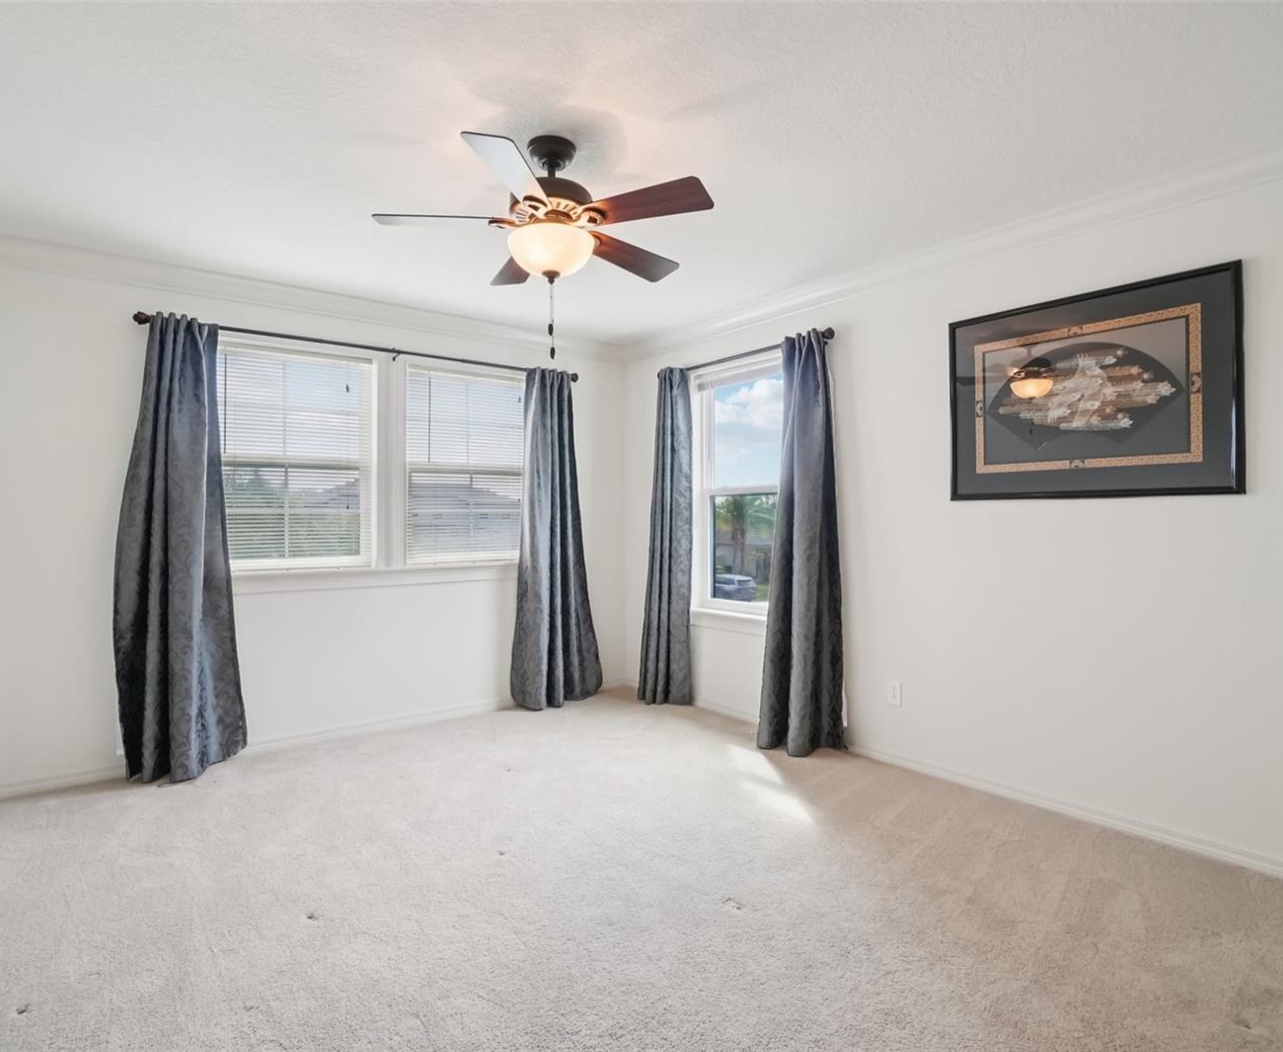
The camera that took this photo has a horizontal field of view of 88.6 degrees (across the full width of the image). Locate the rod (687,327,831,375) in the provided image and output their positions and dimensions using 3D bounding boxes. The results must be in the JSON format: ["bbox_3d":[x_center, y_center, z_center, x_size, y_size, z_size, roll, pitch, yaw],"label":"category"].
[{"bbox_3d":[0.560,-0.995,3.905,0.075,0.055,1.360,-1,1,-41],"label":"rod"}]

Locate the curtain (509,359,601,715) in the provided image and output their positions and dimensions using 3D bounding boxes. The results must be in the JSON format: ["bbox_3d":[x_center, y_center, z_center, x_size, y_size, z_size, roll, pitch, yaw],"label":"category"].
[{"bbox_3d":[-0.538,0.075,4.353,0.570,2.190,0.190,-1,1,-35],"label":"curtain"}]

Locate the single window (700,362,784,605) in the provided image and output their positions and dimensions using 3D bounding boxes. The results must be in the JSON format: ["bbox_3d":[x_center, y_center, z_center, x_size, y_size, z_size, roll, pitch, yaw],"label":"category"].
[{"bbox_3d":[0.659,-0.226,3.917,0.100,1.430,0.850,-1,1,-41],"label":"single window"}]

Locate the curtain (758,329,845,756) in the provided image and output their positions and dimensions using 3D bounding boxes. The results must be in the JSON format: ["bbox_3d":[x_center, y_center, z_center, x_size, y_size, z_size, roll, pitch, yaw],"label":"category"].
[{"bbox_3d":[0.834,0.078,3.482,0.230,2.190,0.430,-1,1,-41],"label":"curtain"}]

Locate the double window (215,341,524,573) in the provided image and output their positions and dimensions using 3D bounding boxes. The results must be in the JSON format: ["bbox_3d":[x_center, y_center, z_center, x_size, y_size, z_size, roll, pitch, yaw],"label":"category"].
[{"bbox_3d":[-1.481,-0.350,3.843,1.900,1.200,0.100,-1,1,-35],"label":"double window"}]

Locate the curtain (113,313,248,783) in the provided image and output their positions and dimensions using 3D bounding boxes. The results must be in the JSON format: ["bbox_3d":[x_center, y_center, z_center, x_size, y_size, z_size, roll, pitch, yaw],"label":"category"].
[{"bbox_3d":[-2.197,0.095,3.157,0.520,2.190,0.200,-1,1,-35],"label":"curtain"}]

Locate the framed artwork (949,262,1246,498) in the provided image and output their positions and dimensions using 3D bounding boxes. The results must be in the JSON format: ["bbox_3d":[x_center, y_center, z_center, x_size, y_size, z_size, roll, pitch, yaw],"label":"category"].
[{"bbox_3d":[1.735,-0.516,2.638,0.035,0.800,0.990,-1,1,-41],"label":"framed artwork"}]

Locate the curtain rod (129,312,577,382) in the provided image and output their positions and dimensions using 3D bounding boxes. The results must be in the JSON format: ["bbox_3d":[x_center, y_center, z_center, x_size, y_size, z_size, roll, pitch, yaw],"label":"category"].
[{"bbox_3d":[-1.416,-0.985,3.792,2.400,0.055,0.075,-1,1,-35],"label":"curtain rod"}]

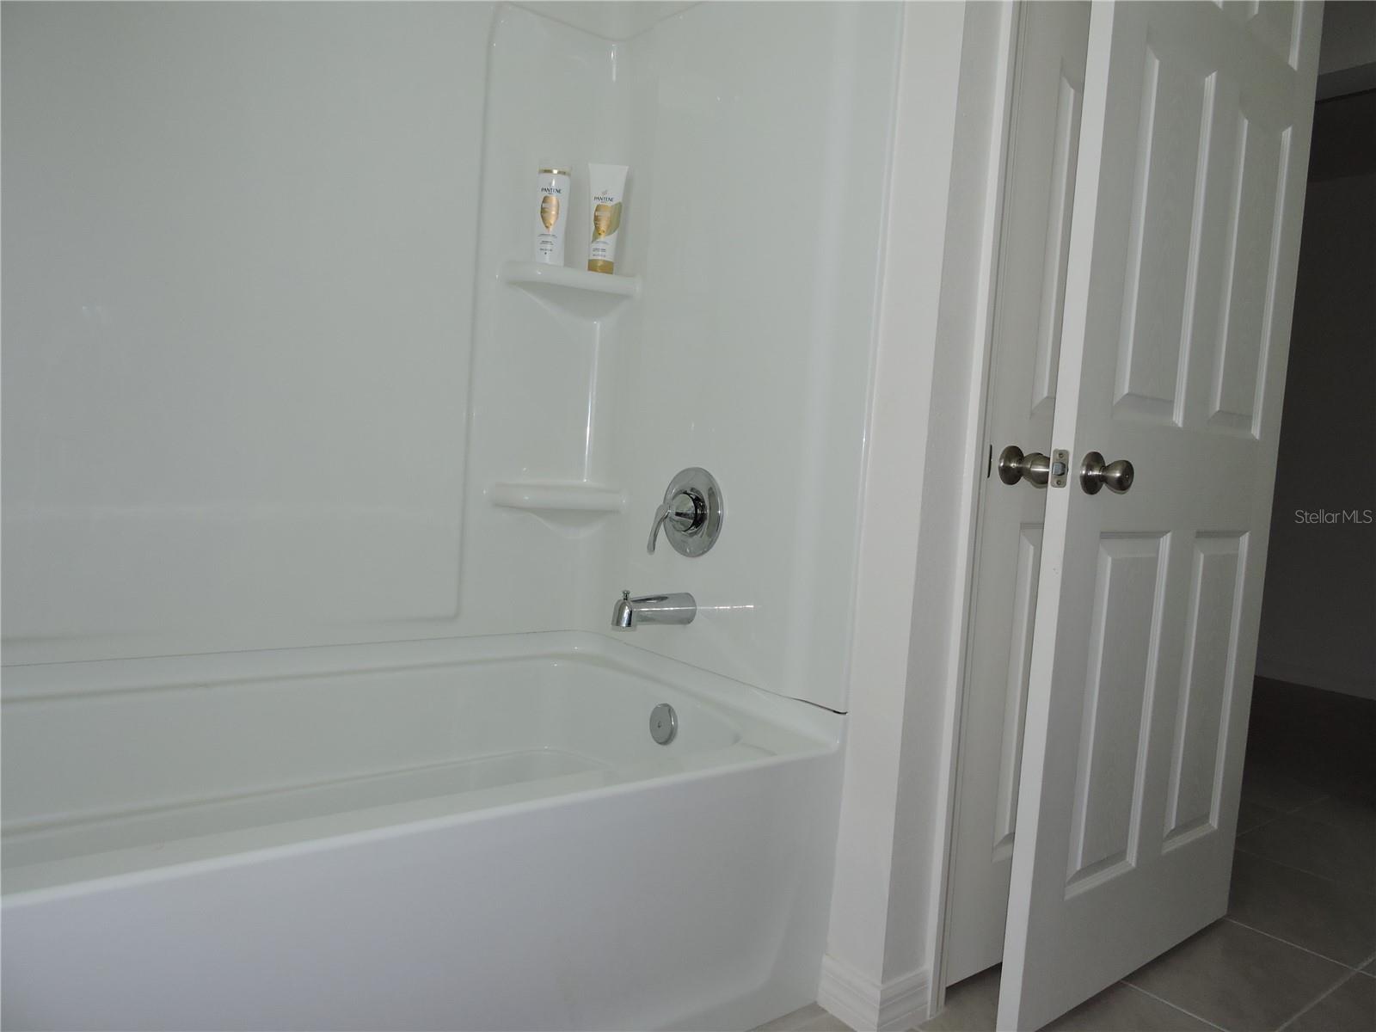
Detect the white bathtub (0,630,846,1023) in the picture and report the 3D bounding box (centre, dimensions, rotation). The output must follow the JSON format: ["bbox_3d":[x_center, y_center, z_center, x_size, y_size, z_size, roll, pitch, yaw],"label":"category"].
[{"bbox_3d":[-0.615,0.512,1.396,1.524,0.482,0.812,2,4,-39],"label":"white bathtub"}]

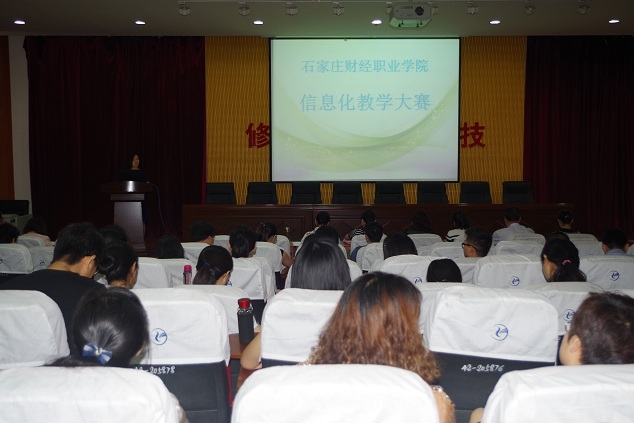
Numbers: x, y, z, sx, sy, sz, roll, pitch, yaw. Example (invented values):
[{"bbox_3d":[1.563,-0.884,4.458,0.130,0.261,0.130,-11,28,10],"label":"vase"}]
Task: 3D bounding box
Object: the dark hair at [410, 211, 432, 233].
[{"bbox_3d":[1.228,0.129,7.450,0.250,0.270,0.250,-1,5,-12],"label":"dark hair"}]

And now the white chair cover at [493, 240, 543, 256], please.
[{"bbox_3d":[1.859,0.405,5.735,0.480,0.270,0.170,0,5,0],"label":"white chair cover"}]

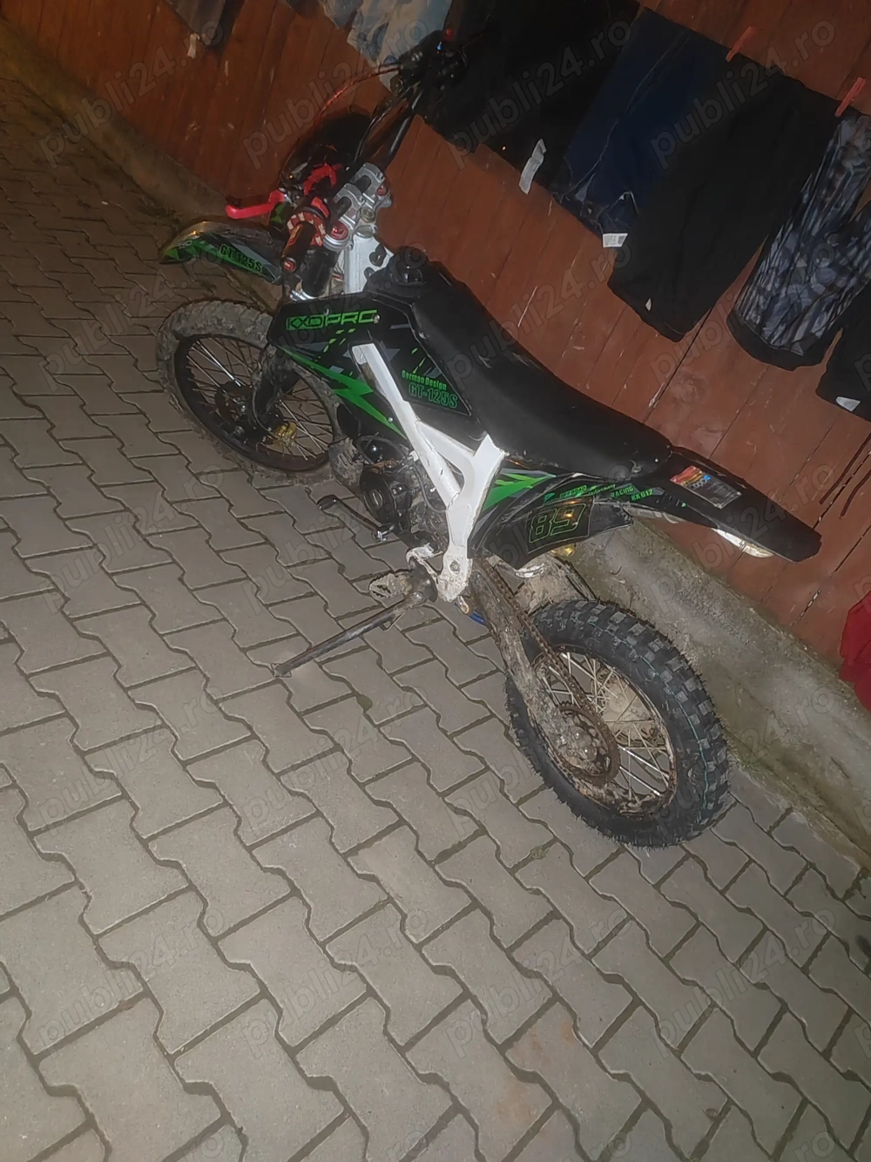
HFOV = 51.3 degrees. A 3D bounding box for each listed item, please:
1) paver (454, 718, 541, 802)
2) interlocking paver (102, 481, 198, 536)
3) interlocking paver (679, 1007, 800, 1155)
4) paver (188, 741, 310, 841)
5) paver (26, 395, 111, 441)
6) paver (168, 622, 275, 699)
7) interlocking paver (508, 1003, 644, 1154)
[{"bbox_3d":[0.141,0.415,2.013,0.199,0.060,0.163,43,35,25],"label":"paver"},{"bbox_3d":[-0.704,-0.157,2.214,0.197,0.060,0.162,43,34,26],"label":"interlocking paver"},{"bbox_3d":[0.516,0.874,1.576,0.197,0.060,0.162,43,34,26],"label":"interlocking paver"},{"bbox_3d":[-0.346,0.404,1.667,0.198,0.060,0.163,43,35,25],"label":"paver"},{"bbox_3d":[-0.970,-0.404,2.375,0.197,0.060,0.162,43,34,25],"label":"paver"},{"bbox_3d":[-0.461,0.185,1.908,0.198,0.060,0.163,43,35,25],"label":"paver"},{"bbox_3d":[0.215,0.818,1.468,0.198,0.060,0.163,43,35,25],"label":"interlocking paver"}]

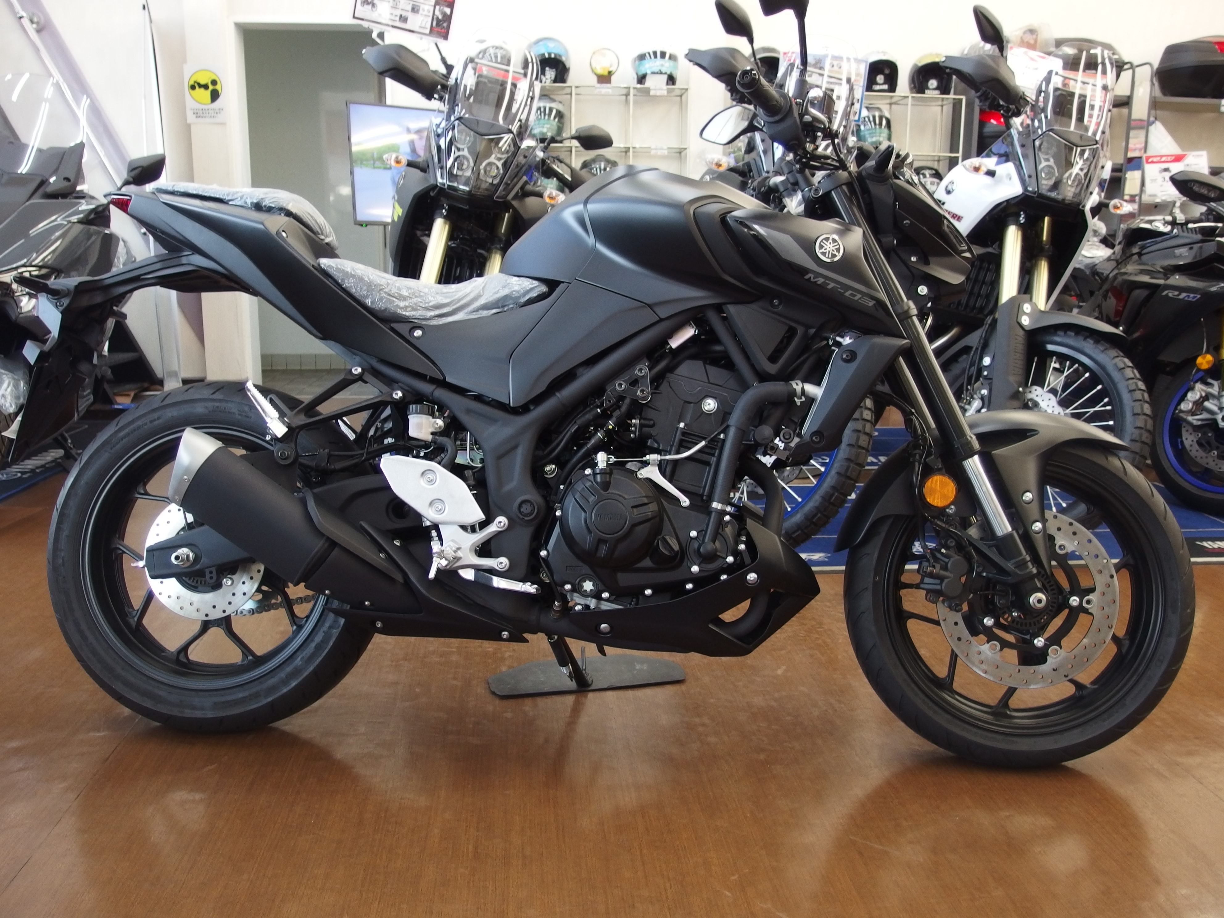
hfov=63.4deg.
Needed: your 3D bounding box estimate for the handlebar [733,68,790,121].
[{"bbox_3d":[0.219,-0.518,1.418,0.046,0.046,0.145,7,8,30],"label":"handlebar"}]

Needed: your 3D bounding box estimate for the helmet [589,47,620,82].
[{"bbox_3d":[-0.043,-2.347,5.920,0.175,0.215,0.090,0,11,-6],"label":"helmet"}]

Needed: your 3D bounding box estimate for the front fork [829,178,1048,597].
[{"bbox_3d":[0.535,-0.110,1.687,0.120,0.740,0.250,-25,-3,-1],"label":"front fork"}]

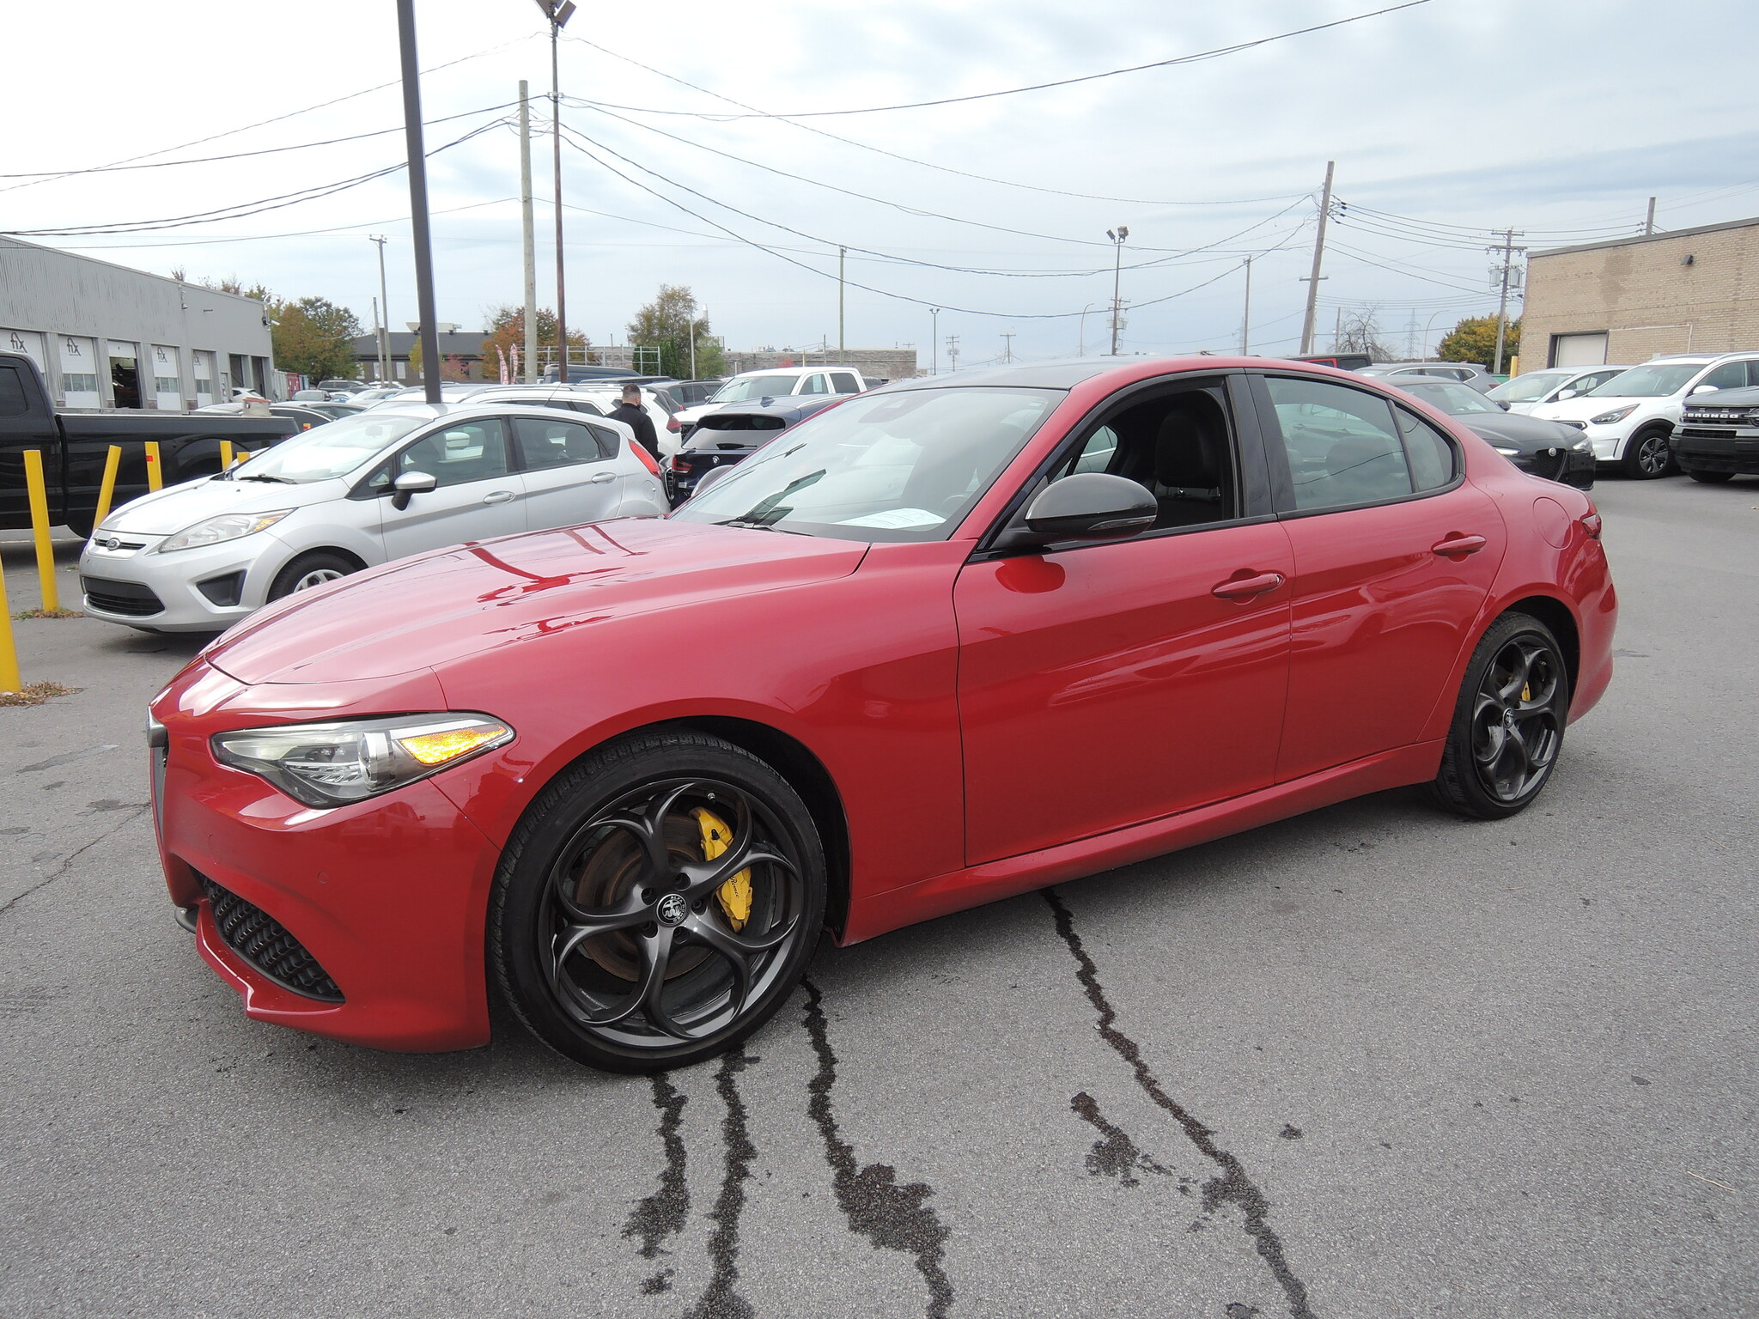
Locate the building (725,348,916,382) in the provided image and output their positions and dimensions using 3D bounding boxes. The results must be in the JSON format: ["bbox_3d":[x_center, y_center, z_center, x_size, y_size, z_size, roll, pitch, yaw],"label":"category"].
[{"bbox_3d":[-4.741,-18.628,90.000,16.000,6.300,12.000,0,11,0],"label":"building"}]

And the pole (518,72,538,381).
[{"bbox_3d":[-9.305,-10.057,32.449,0.300,9.990,0.300,2,11,0],"label":"pole"}]

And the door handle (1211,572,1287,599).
[{"bbox_3d":[0.898,-0.180,2.967,0.235,0.045,0.050,-7,13,-33],"label":"door handle"}]

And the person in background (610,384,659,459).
[{"bbox_3d":[-2.415,-1.842,12.168,0.540,1.770,0.330,5,12,25],"label":"person in background"}]

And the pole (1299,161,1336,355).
[{"bbox_3d":[15.876,-12.837,45.025,1.000,10.520,0.320,11,12,30],"label":"pole"}]

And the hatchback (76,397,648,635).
[{"bbox_3d":[-3.364,-1.031,8.722,1.770,1.470,4.060,7,13,35],"label":"hatchback"}]

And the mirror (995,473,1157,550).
[{"bbox_3d":[0.447,-0.334,2.686,0.200,0.165,0.245,-7,13,-33],"label":"mirror"}]

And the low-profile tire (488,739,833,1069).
[{"bbox_3d":[-0.434,0.461,2.391,0.662,0.662,0.232,-7,13,-34],"label":"low-profile tire"}]

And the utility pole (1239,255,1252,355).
[{"bbox_3d":[19.806,-16.655,65.937,0.270,9.860,0.270,-1,11,0],"label":"utility pole"}]

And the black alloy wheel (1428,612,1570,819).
[{"bbox_3d":[1.914,0.168,3.875,0.660,0.660,0.250,-7,13,-33],"label":"black alloy wheel"}]

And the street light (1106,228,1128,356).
[{"bbox_3d":[9.823,-13.298,50.867,0.750,9.120,0.300,0,11,0],"label":"street light"}]

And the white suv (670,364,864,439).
[{"bbox_3d":[-1.450,-4.120,21.600,2.020,1.940,5.700,6,12,28],"label":"white suv"}]

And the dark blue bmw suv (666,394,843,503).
[{"bbox_3d":[-0.780,-2.600,16.400,1.920,1.720,4.800,5,12,26],"label":"dark blue bmw suv"}]

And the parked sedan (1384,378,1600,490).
[{"bbox_3d":[6.360,-2.720,14.900,1.870,1.436,4.640,-3,11,-17],"label":"parked sedan"}]

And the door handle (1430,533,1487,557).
[{"bbox_3d":[1.651,-0.326,3.486,0.235,0.050,0.050,-3,10,-33],"label":"door handle"}]

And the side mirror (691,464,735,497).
[{"bbox_3d":[-0.542,-0.610,4.164,0.200,0.165,0.245,-7,13,-33],"label":"side mirror"}]

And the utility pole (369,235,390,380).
[{"bbox_3d":[-28.558,-18.304,70.882,0.300,12.020,1.800,2,11,11],"label":"utility pole"}]

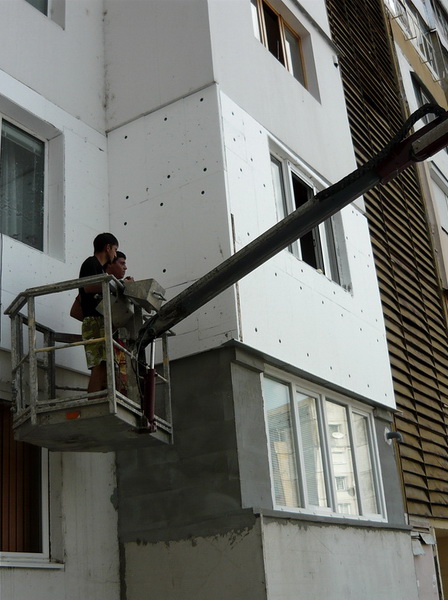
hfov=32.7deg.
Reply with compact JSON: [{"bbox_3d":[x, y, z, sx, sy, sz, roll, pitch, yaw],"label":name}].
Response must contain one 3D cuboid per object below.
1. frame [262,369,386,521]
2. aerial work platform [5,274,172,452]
[{"bbox_3d":[1.119,1.626,8.127,0.120,1.340,2.590,-18,-25,30],"label":"frame"},{"bbox_3d":[-1.112,0.616,6.173,0.935,1.030,1.639,-8,-20,7],"label":"aerial work platform"}]

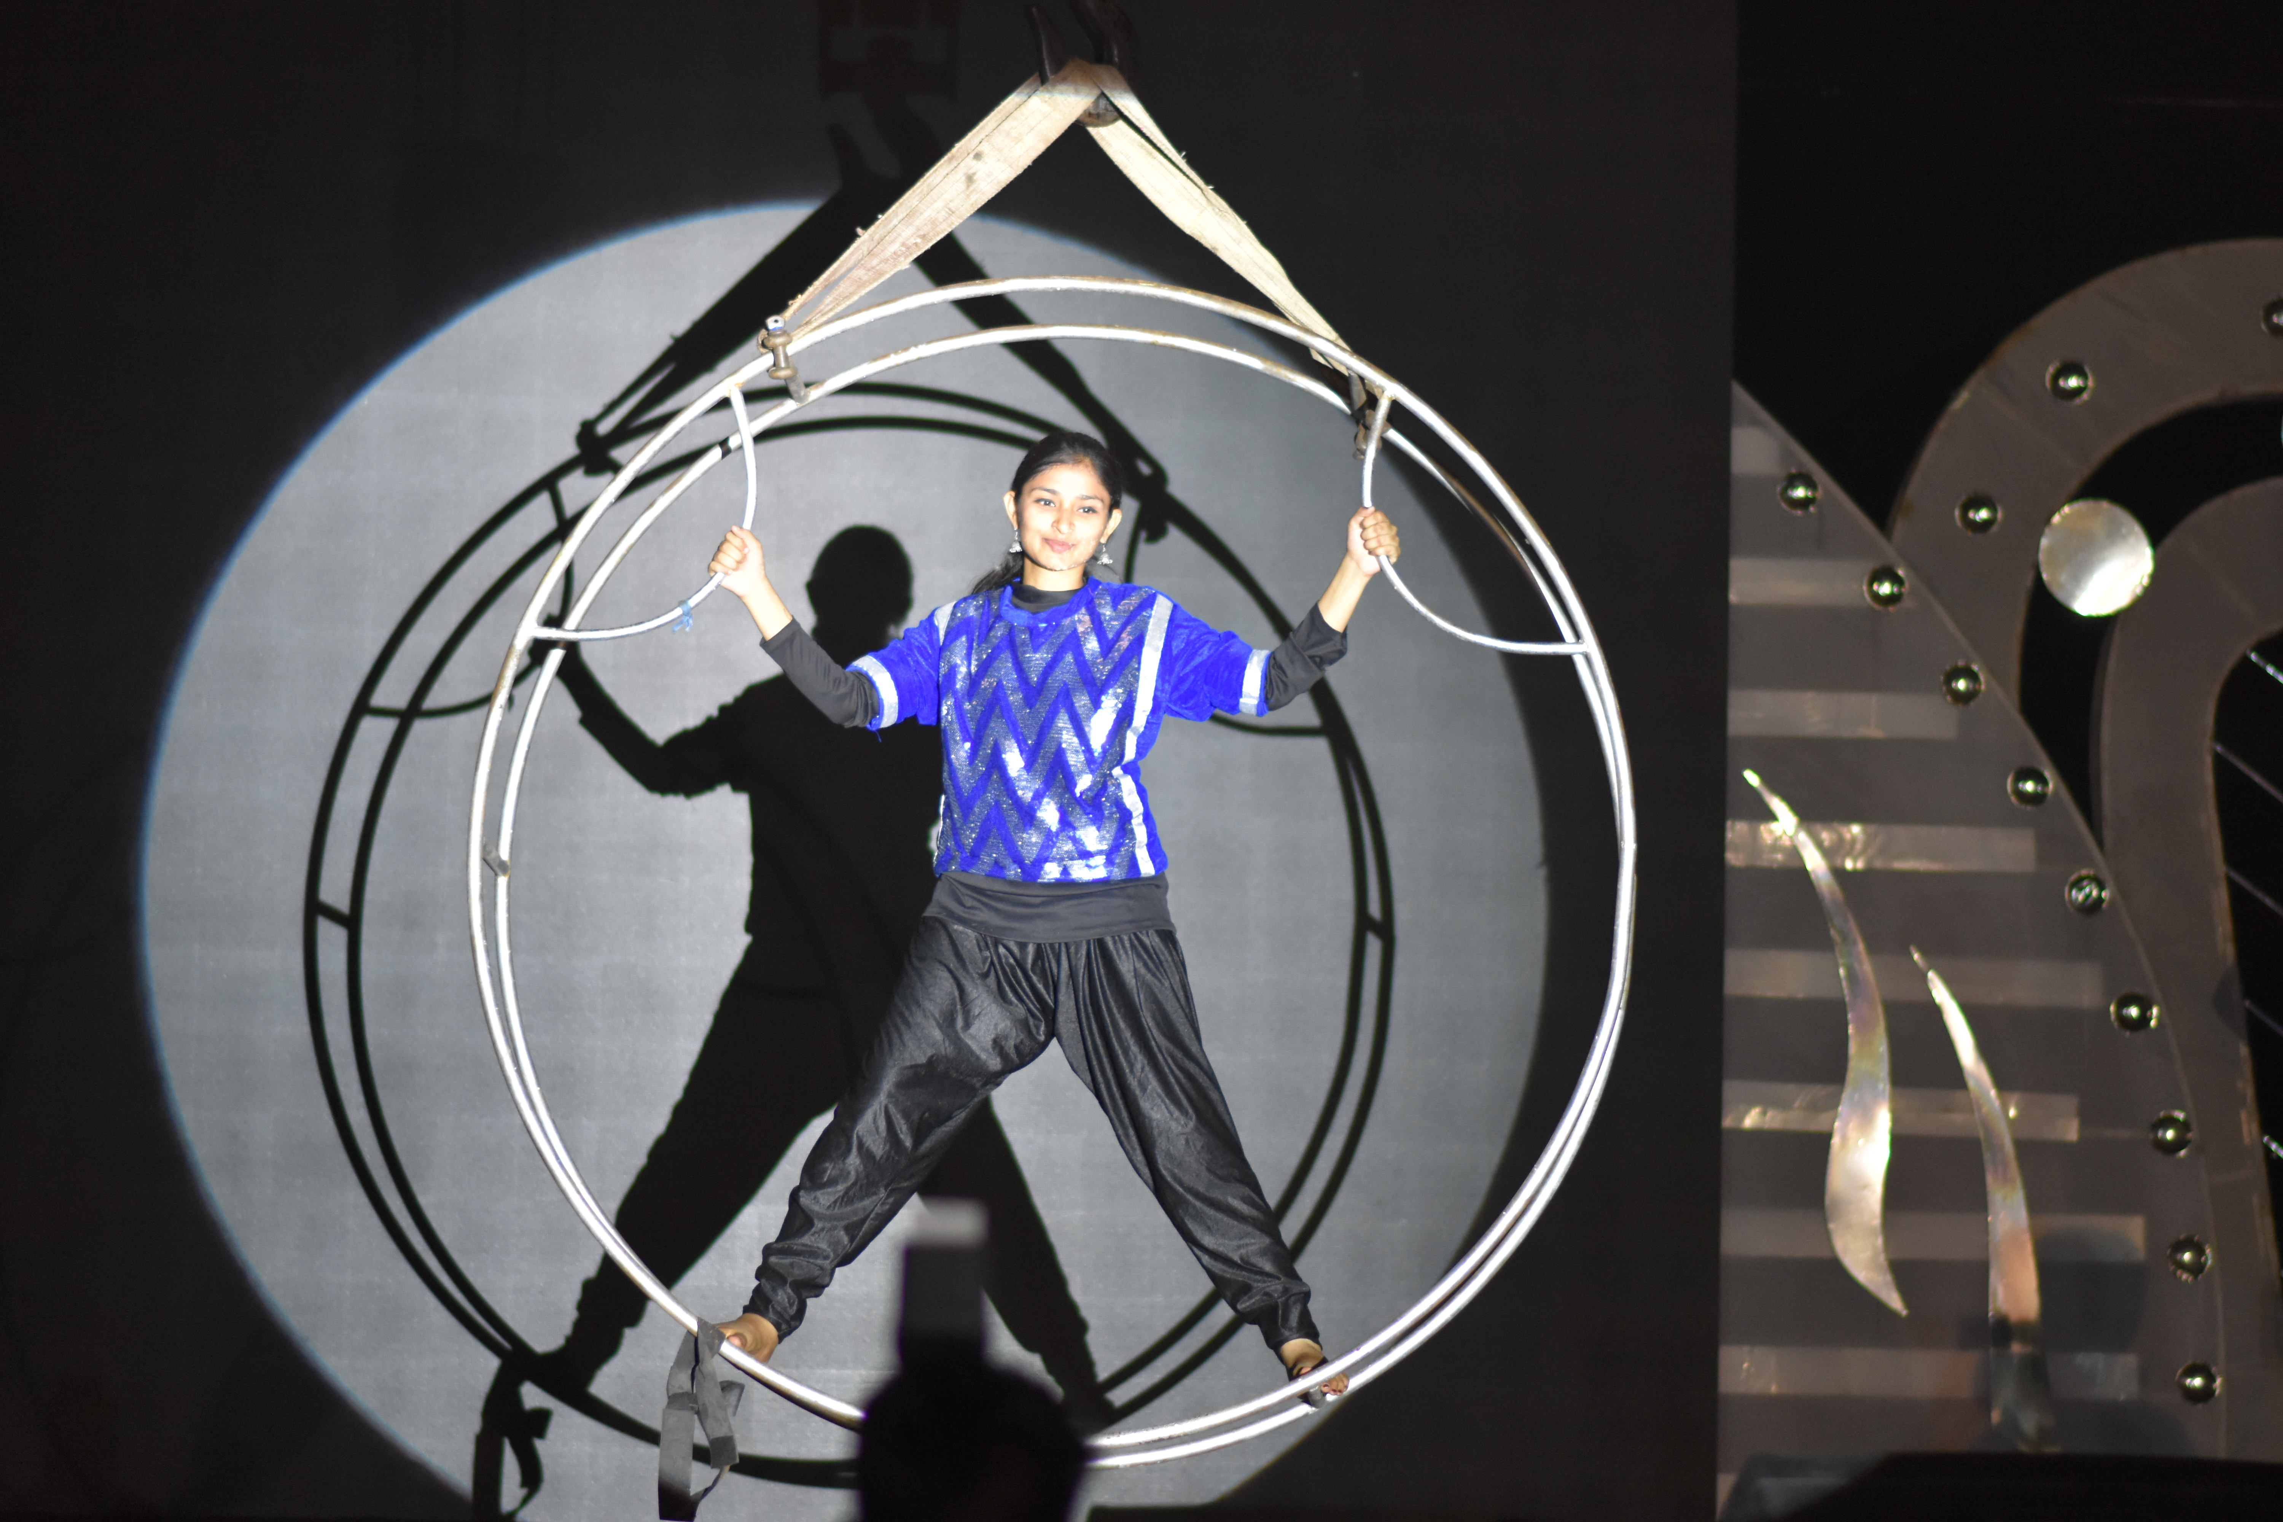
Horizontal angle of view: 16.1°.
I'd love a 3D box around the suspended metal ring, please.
[{"bbox_3d":[-0.135,0.178,12.815,1.845,1.870,0.360,1,-10,3],"label":"suspended metal ring"}]

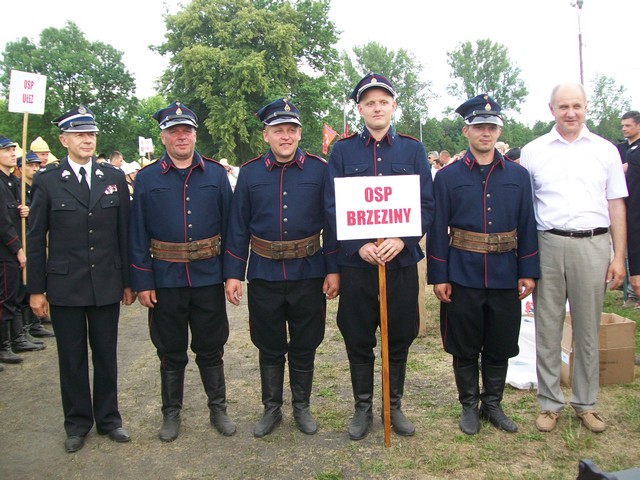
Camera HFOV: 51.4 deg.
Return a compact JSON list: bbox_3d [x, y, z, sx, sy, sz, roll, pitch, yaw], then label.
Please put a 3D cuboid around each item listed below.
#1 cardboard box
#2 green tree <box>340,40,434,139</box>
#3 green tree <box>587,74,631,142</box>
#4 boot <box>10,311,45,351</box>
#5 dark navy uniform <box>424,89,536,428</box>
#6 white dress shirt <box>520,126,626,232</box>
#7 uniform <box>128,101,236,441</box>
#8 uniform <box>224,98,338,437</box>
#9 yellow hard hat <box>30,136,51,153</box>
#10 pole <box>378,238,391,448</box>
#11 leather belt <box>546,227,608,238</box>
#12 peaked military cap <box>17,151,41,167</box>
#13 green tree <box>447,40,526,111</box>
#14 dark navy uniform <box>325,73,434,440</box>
[{"bbox_3d":[1.759,0.713,4.307,0.442,0.390,0.250,-2,7,-10],"label":"cardboard box"},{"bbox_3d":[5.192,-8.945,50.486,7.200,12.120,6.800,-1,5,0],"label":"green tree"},{"bbox_3d":[22.764,-9.217,52.595,3.834,7.553,3.834,2,8,23],"label":"green tree"},{"bbox_3d":[-2.417,0.756,5.500,0.280,0.350,0.115,-1,5,-3],"label":"boot"},{"bbox_3d":[0.850,0.120,3.480,0.575,1.770,0.360,-1,5,7],"label":"dark navy uniform"},{"bbox_3d":[1.321,-0.319,3.484,0.550,0.553,0.310,0,7,13],"label":"white dress shirt"},{"bbox_3d":[-0.719,0.152,3.480,0.555,1.770,0.360,-2,5,-14],"label":"uniform"},{"bbox_3d":[-0.202,0.137,3.500,0.590,1.770,0.360,-1,5,-1],"label":"uniform"},{"bbox_3d":[-2.918,-0.997,6.950,0.250,0.170,0.210,1,5,28],"label":"yellow hard hat"},{"bbox_3d":[0.328,0.516,3.333,0.033,1.080,0.028,-2,6,3],"label":"pole"},{"bbox_3d":[1.342,-0.037,3.518,0.370,0.050,0.270,0,7,13],"label":"leather belt"},{"bbox_3d":[-2.693,-0.753,6.150,0.260,0.140,0.225,0,5,13],"label":"peaked military cap"},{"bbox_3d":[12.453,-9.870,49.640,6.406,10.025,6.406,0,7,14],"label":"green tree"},{"bbox_3d":[0.311,0.093,3.460,0.570,1.885,0.420,-1,7,4],"label":"dark navy uniform"}]

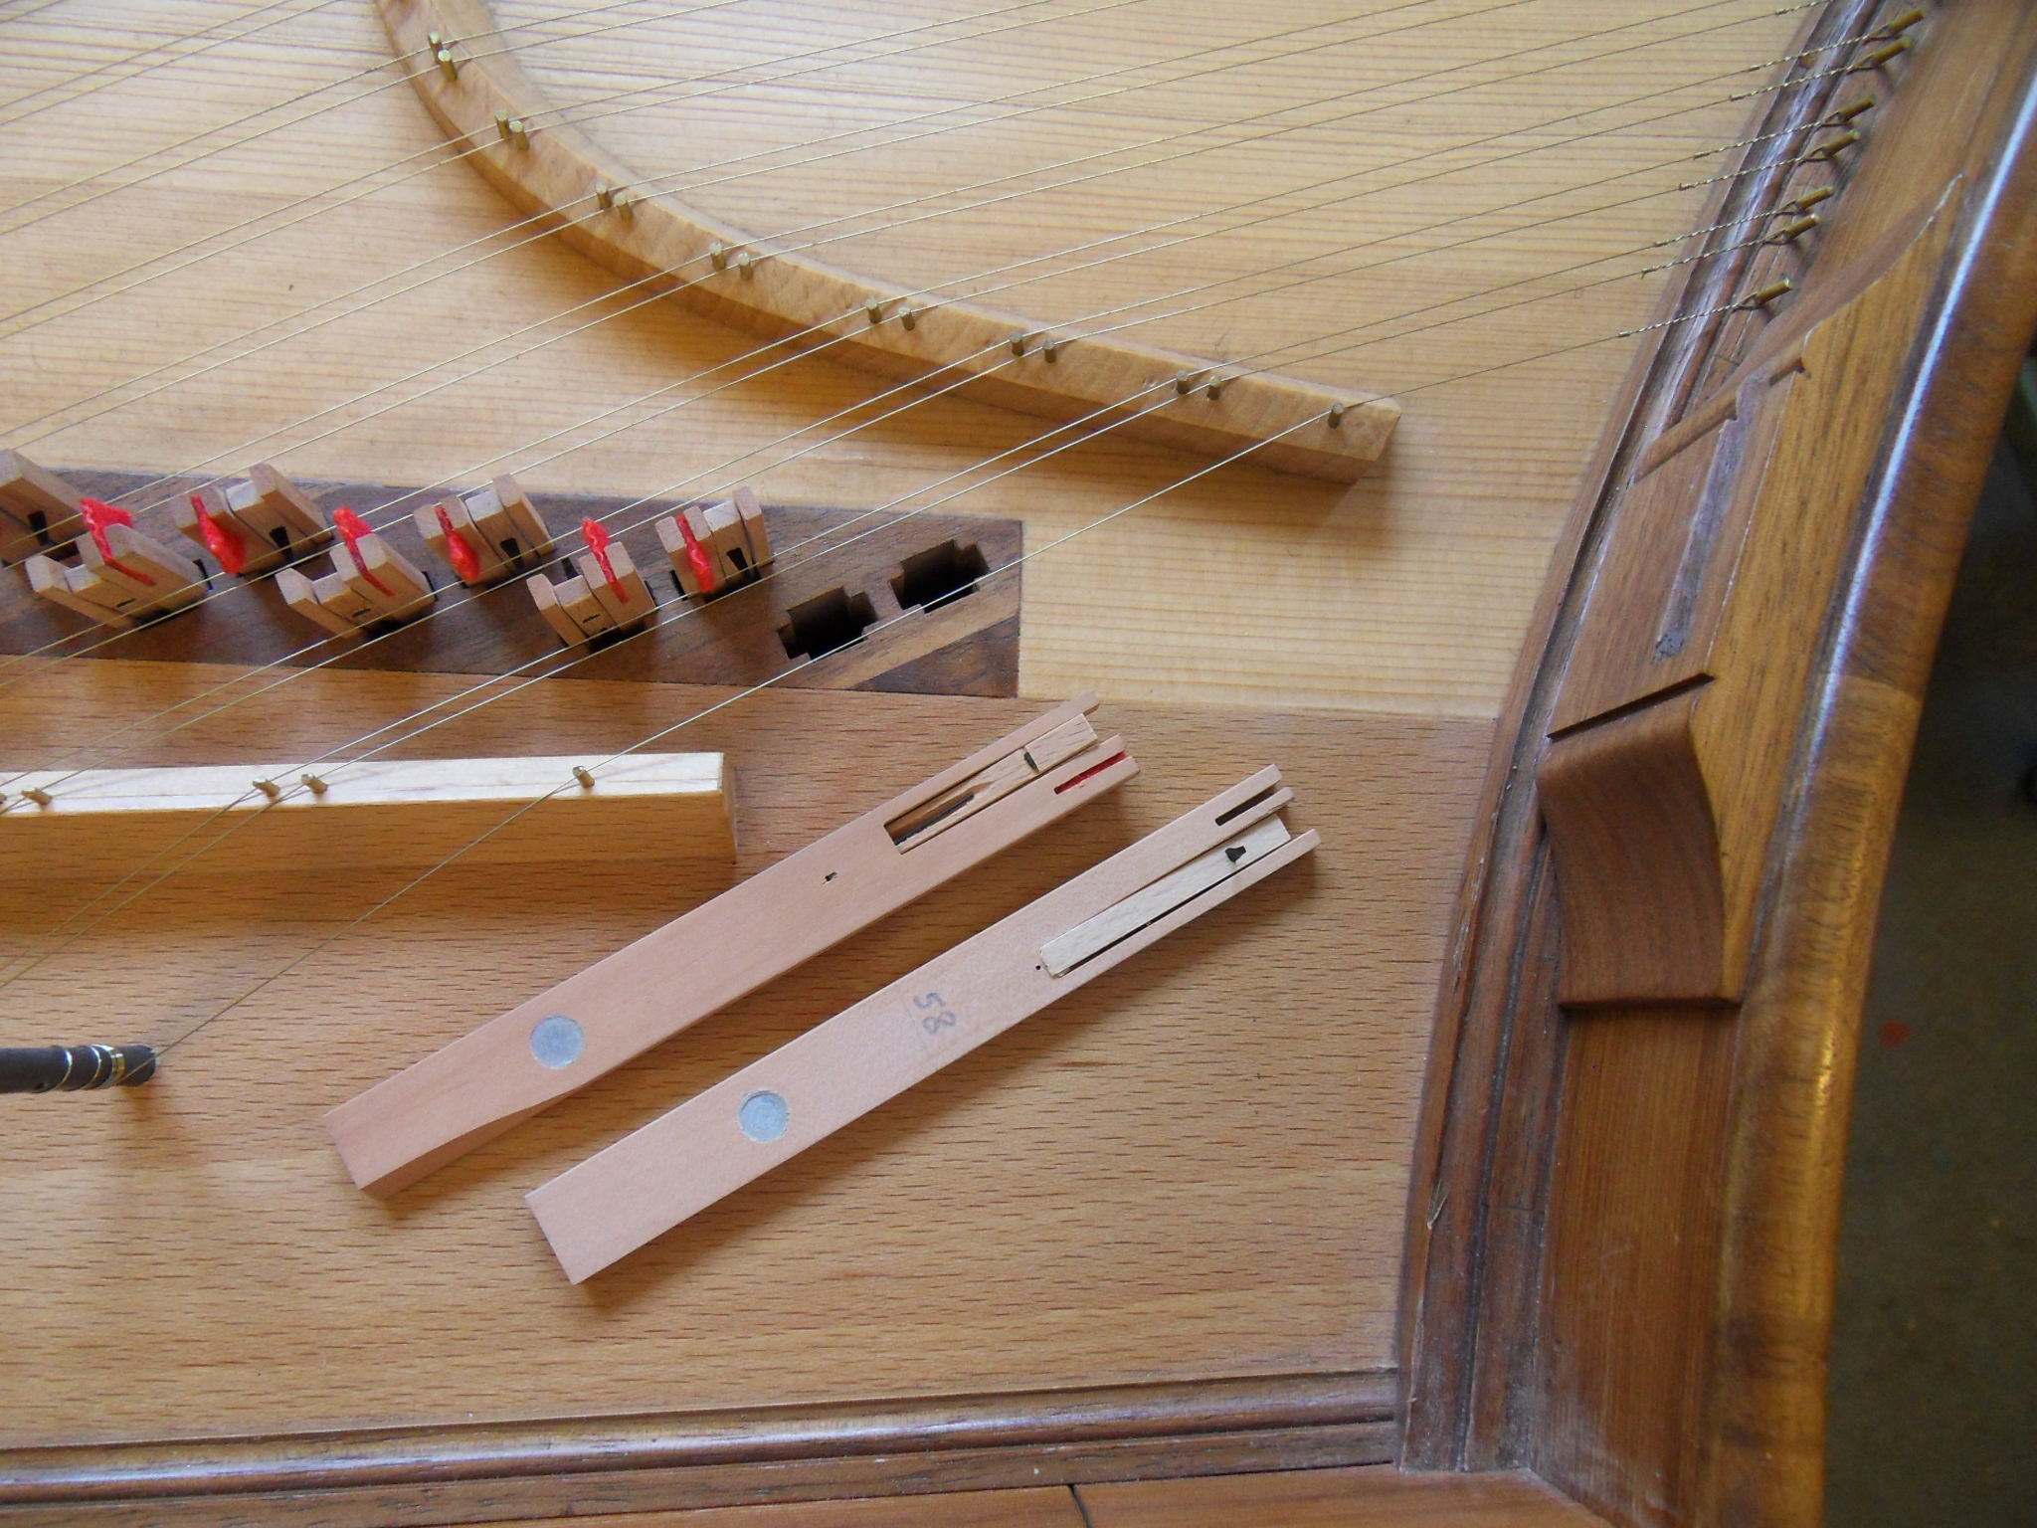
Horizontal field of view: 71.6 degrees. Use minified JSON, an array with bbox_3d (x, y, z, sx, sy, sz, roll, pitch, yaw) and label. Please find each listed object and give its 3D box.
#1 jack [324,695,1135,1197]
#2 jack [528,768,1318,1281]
[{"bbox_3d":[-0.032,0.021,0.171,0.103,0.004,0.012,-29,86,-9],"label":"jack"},{"bbox_3d":[-0.010,0.030,0.172,0.103,0.004,0.011,-29,86,-9],"label":"jack"}]

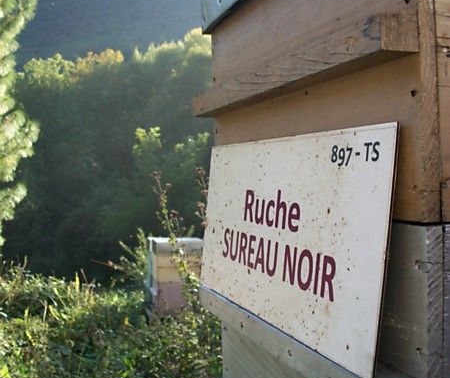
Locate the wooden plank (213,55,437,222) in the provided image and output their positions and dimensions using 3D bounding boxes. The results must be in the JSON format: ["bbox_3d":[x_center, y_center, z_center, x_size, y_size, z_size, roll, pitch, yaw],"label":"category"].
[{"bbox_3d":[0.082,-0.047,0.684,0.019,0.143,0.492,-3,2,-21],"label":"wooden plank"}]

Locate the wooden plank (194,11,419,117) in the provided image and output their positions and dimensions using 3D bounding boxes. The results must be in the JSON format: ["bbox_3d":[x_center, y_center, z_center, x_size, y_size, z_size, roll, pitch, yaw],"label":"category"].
[{"bbox_3d":[0.053,-0.129,0.674,0.036,0.030,0.490,-3,2,-21],"label":"wooden plank"}]

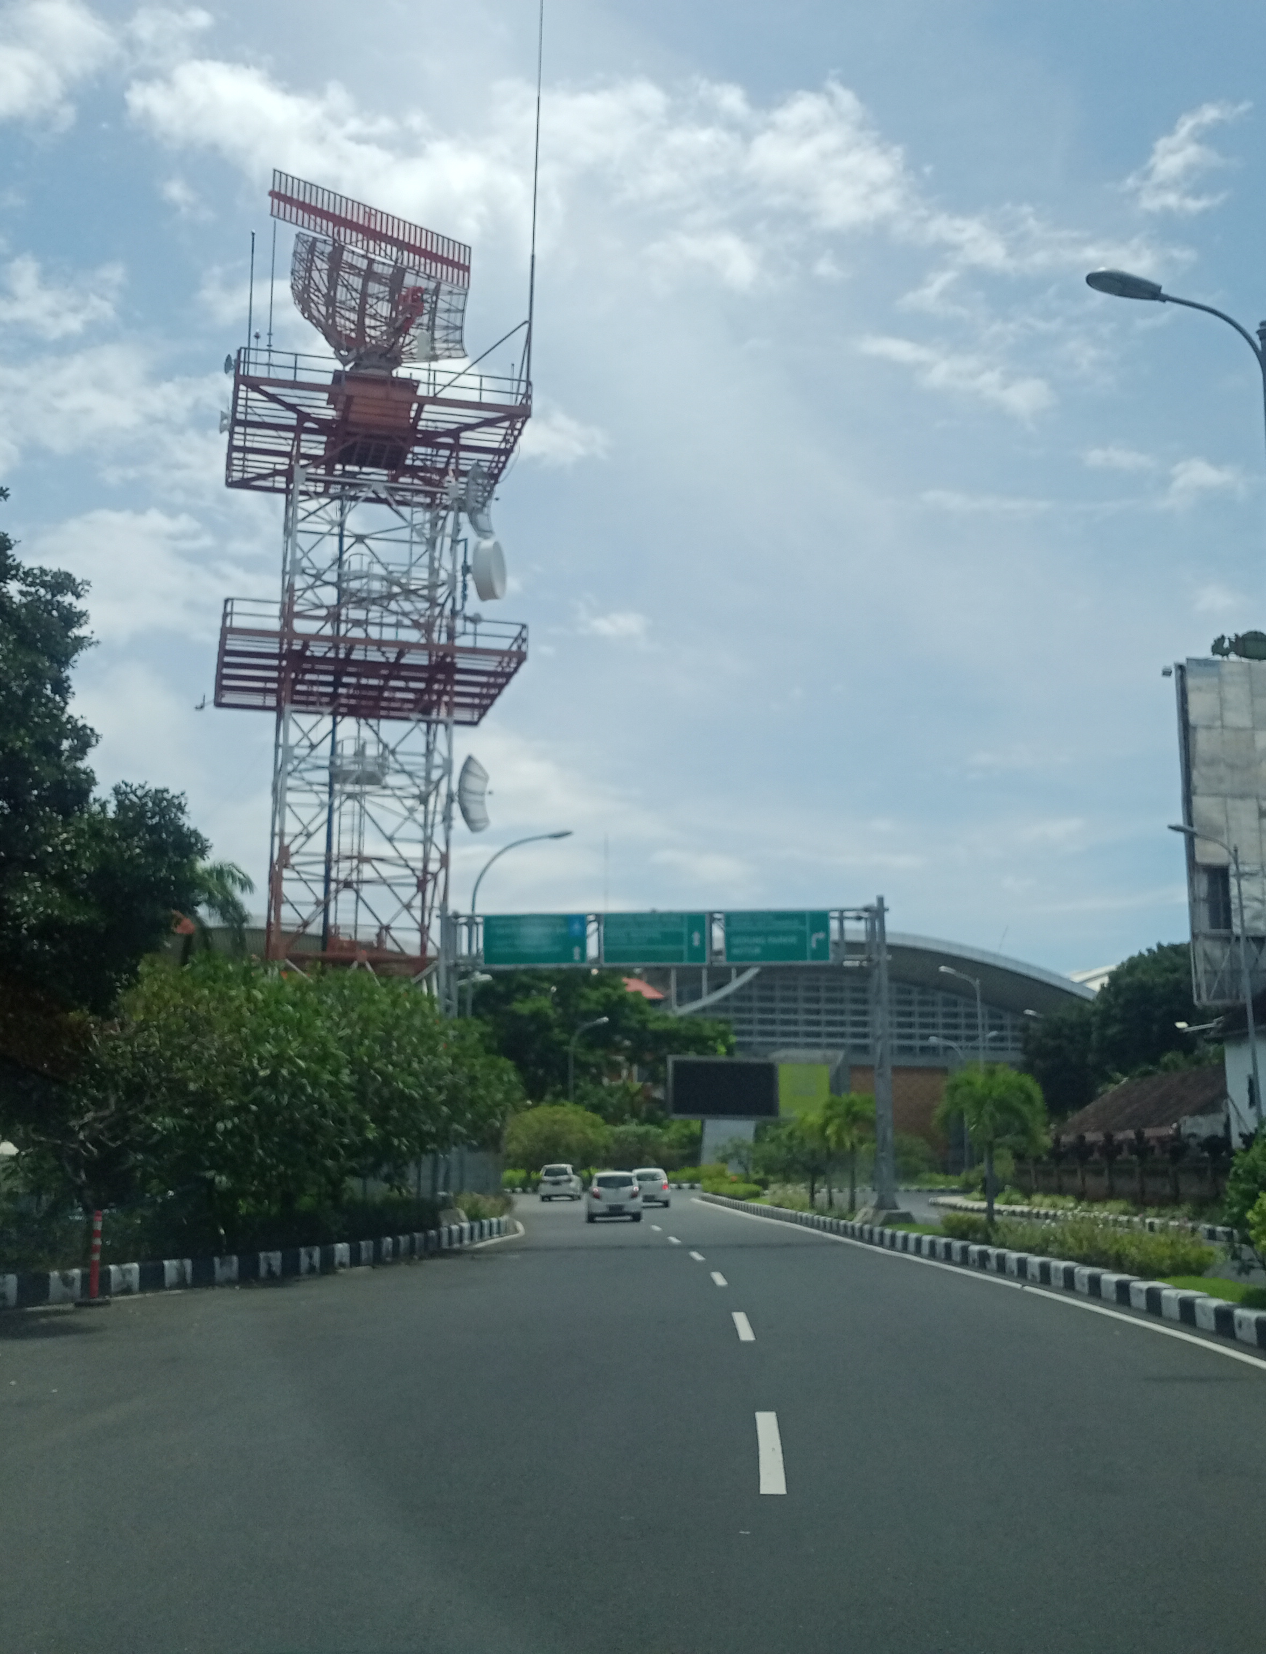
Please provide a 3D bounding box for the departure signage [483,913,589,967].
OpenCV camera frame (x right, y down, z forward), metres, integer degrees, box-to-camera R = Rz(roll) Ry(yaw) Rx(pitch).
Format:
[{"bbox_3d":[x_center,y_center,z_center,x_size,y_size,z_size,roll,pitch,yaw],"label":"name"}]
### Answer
[{"bbox_3d":[-2.405,2.794,44.260,2.586,1.264,0.120,0,-11,0],"label":"departure signage"}]

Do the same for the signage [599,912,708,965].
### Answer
[{"bbox_3d":[0.566,2.773,44.264,2.586,1.273,0.120,0,-11,0],"label":"signage"}]

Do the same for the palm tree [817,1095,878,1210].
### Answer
[{"bbox_3d":[6.472,9.677,53.134,2.000,3.564,2.000,0,-11,0],"label":"palm tree"}]

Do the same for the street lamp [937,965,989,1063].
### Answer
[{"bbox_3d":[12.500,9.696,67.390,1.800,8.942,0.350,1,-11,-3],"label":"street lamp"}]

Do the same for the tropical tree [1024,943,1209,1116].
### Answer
[{"bbox_3d":[21.652,10.788,78.389,8.800,11.418,8.500,0,-11,0],"label":"tropical tree"}]

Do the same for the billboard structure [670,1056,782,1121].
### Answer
[{"bbox_3d":[6.844,19.587,133.698,8.717,4.668,0.900,3,-11,-18],"label":"billboard structure"}]

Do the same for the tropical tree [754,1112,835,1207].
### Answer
[{"bbox_3d":[5.533,11.382,60.947,2.768,3.240,2.768,0,-11,0],"label":"tropical tree"}]

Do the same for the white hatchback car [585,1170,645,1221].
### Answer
[{"bbox_3d":[-0.577,11.433,55.134,1.640,1.510,3.600,0,-11,-1],"label":"white hatchback car"}]

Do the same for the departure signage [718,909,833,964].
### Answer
[{"bbox_3d":[3.602,2.739,44.271,2.630,1.256,0.120,0,-11,0],"label":"departure signage"}]

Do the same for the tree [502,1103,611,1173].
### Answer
[{"bbox_3d":[-5.063,21.217,119.135,7.254,5.438,6.891,0,-11,0],"label":"tree"}]

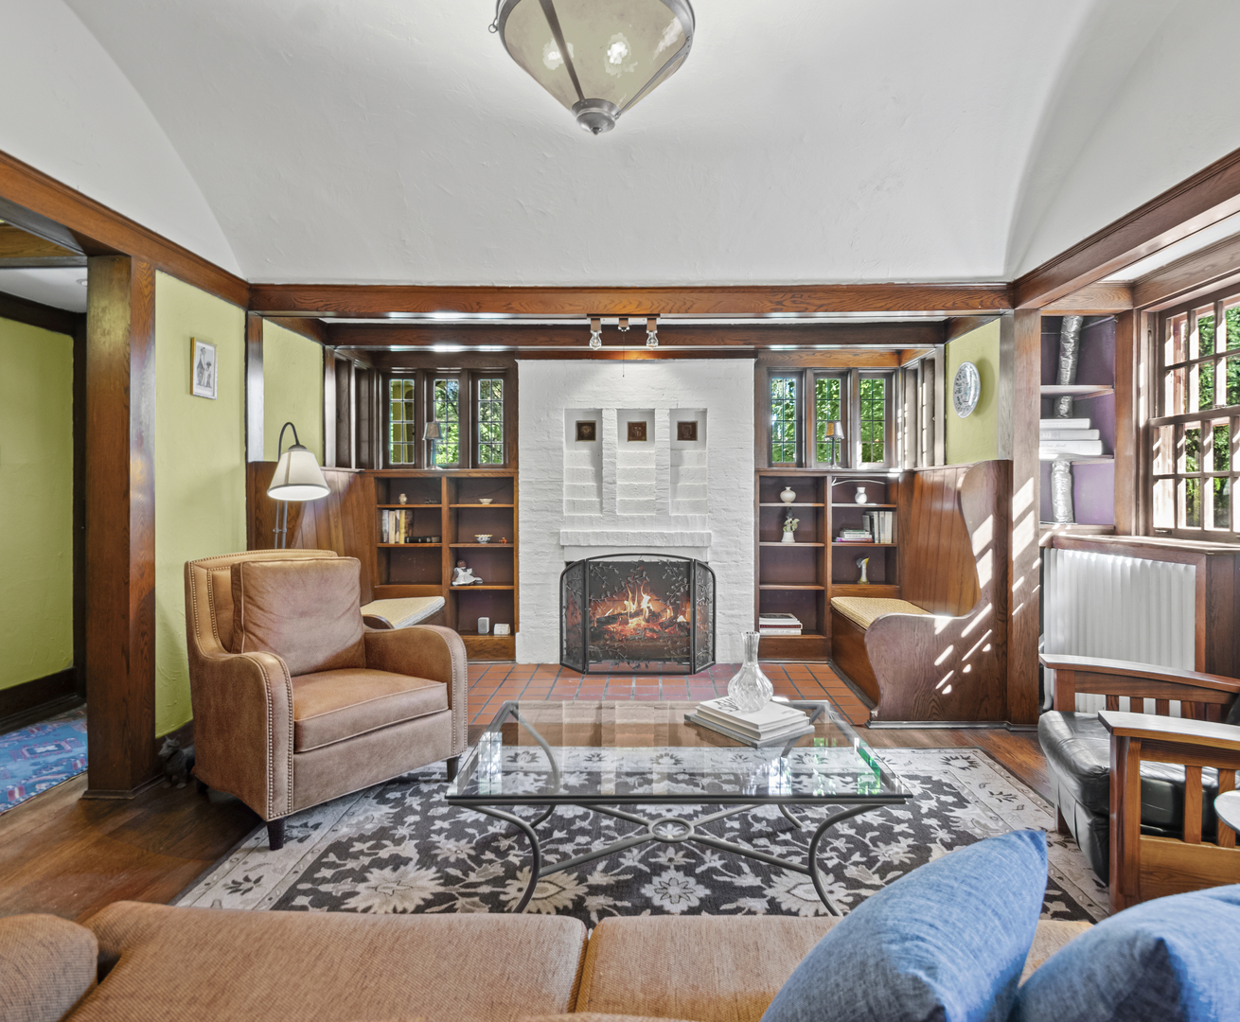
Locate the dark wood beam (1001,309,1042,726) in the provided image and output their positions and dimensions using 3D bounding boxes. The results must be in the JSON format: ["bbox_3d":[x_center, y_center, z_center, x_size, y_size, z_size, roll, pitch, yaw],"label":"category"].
[{"bbox_3d":[2.110,0.035,3.380,0.145,2.140,0.140,0,1,2],"label":"dark wood beam"}]

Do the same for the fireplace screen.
[{"bbox_3d":[0.123,0.678,4.345,1.090,0.790,0.250,0,1,2],"label":"fireplace screen"}]

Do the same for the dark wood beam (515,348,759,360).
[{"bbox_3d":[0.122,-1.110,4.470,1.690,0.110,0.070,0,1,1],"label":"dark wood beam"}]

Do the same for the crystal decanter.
[{"bbox_3d":[0.413,0.508,2.020,0.146,0.250,0.146,0,1,0],"label":"crystal decanter"}]

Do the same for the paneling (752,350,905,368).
[{"bbox_3d":[1.555,-1.134,4.760,1.120,0.140,0.070,0,1,1],"label":"paneling"}]

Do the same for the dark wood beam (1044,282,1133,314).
[{"bbox_3d":[2.424,-1.106,3.370,0.480,0.140,0.110,0,1,1],"label":"dark wood beam"}]

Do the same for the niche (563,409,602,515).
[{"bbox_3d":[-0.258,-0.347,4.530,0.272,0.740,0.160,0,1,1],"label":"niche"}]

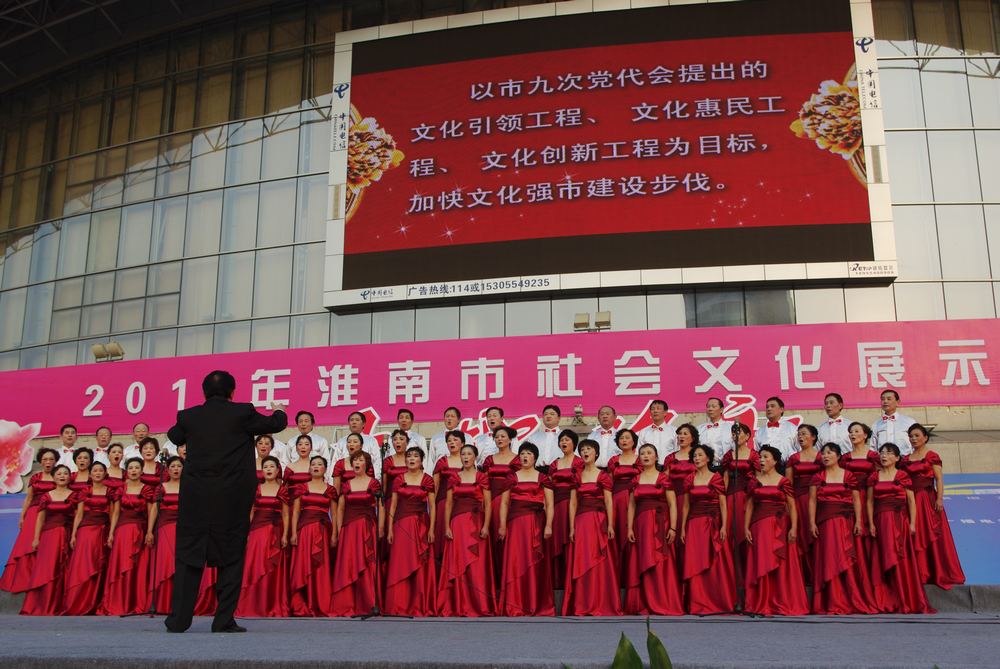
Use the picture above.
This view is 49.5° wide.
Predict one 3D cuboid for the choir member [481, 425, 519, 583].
[{"bbox_3d":[0.005,1.779,11.189,0.540,1.648,0.450,-3,-13,10],"label":"choir member"}]

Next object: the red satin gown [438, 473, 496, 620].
[{"bbox_3d":[-0.318,2.036,10.641,0.540,1.400,0.450,-2,-13,6],"label":"red satin gown"}]

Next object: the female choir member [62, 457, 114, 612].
[{"bbox_3d":[-4.327,2.130,11.431,0.500,1.582,0.430,5,-14,-20],"label":"female choir member"}]

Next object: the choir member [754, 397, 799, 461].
[{"bbox_3d":[3.025,1.521,11.653,0.500,1.720,0.320,-5,-14,19],"label":"choir member"}]

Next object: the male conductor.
[{"bbox_3d":[-1.885,1.128,7.398,0.820,1.732,0.560,0,-13,-3],"label":"male conductor"}]

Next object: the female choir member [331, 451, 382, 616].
[{"bbox_3d":[-1.403,1.971,10.825,0.530,1.619,0.430,1,-13,-3],"label":"female choir member"}]

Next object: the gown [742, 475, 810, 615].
[{"bbox_3d":[2.673,2.041,10.487,0.600,1.310,0.480,-4,-14,18],"label":"gown"}]

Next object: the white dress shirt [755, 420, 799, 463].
[{"bbox_3d":[3.018,1.227,11.721,0.490,0.600,0.290,-5,-14,19],"label":"white dress shirt"}]

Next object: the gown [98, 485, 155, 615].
[{"bbox_3d":[-4.001,2.306,11.665,0.550,1.357,0.460,2,-13,-10],"label":"gown"}]

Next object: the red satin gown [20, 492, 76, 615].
[{"bbox_3d":[-4.830,2.330,11.721,0.550,1.367,0.460,3,-13,-13],"label":"red satin gown"}]

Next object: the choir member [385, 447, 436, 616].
[{"bbox_3d":[-0.882,1.950,10.809,0.520,1.650,0.450,-1,-13,2],"label":"choir member"}]

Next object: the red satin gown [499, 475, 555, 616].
[{"bbox_3d":[0.266,2.034,10.491,0.550,1.335,0.460,-2,-13,8],"label":"red satin gown"}]

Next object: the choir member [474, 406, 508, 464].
[{"bbox_3d":[-0.067,1.682,12.203,0.500,1.739,0.310,-2,-13,8],"label":"choir member"}]

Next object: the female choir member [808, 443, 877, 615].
[{"bbox_3d":[3.232,1.838,10.354,0.510,1.610,0.410,-7,-15,27],"label":"female choir member"}]

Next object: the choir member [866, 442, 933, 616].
[{"bbox_3d":[3.777,1.828,10.303,0.490,1.600,0.410,-8,-15,30],"label":"choir member"}]

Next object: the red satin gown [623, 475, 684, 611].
[{"bbox_3d":[1.475,1.998,10.423,0.520,1.339,0.420,-4,-14,17],"label":"red satin gown"}]

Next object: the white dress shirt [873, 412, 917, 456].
[{"bbox_3d":[4.215,1.171,11.521,0.500,0.691,0.290,-6,-14,24],"label":"white dress shirt"}]

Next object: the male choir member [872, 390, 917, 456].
[{"bbox_3d":[4.169,1.447,11.336,0.500,1.746,0.310,-6,-14,22],"label":"male choir member"}]

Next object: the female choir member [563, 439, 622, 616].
[{"bbox_3d":[0.899,1.861,10.548,0.560,1.685,0.460,-2,-13,8],"label":"female choir member"}]

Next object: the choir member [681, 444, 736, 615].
[{"bbox_3d":[2.017,1.879,10.536,0.520,1.624,0.400,-4,-13,15],"label":"choir member"}]

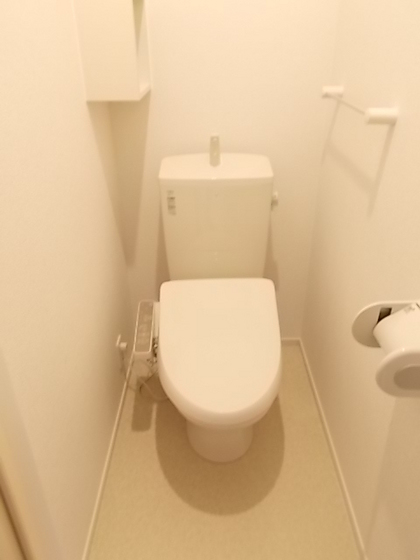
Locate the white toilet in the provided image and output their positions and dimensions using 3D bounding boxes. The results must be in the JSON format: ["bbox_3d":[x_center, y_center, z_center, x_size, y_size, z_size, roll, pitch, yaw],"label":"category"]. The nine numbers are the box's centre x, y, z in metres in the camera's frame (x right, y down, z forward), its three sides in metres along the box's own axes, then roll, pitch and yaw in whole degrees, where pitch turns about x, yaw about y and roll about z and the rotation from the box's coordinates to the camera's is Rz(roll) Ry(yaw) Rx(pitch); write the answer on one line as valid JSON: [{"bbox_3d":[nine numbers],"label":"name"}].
[{"bbox_3d":[0.024,0.126,1.387,0.390,0.870,0.790,-1,30,0],"label":"white toilet"}]

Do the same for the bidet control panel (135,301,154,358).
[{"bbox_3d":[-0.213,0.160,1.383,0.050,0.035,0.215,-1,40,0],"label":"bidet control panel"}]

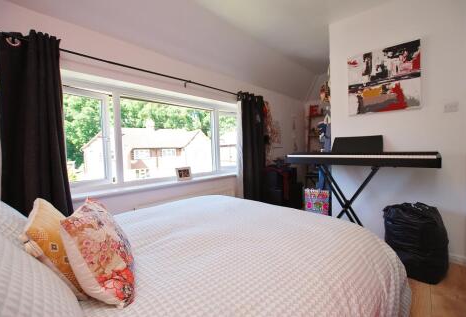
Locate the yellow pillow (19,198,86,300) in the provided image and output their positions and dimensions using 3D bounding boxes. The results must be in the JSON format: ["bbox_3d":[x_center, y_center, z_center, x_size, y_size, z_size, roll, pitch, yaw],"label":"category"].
[{"bbox_3d":[-0.698,0.354,0.810,0.130,0.345,0.345,-34,28,-27],"label":"yellow pillow"}]

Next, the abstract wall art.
[{"bbox_3d":[1.471,-0.761,1.970,0.030,0.615,0.585,-4,3,-44],"label":"abstract wall art"}]

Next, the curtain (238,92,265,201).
[{"bbox_3d":[0.256,-0.011,2.750,0.470,1.730,0.150,-4,3,-44],"label":"curtain"}]

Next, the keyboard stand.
[{"bbox_3d":[1.206,0.480,2.097,0.370,0.830,0.540,-4,3,-44],"label":"keyboard stand"}]

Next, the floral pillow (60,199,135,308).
[{"bbox_3d":[-0.520,0.347,0.801,0.140,0.360,0.360,-30,13,-22],"label":"floral pillow"}]

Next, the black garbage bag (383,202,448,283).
[{"bbox_3d":[1.496,0.639,1.652,0.440,0.540,0.410,-4,3,-44],"label":"black garbage bag"}]

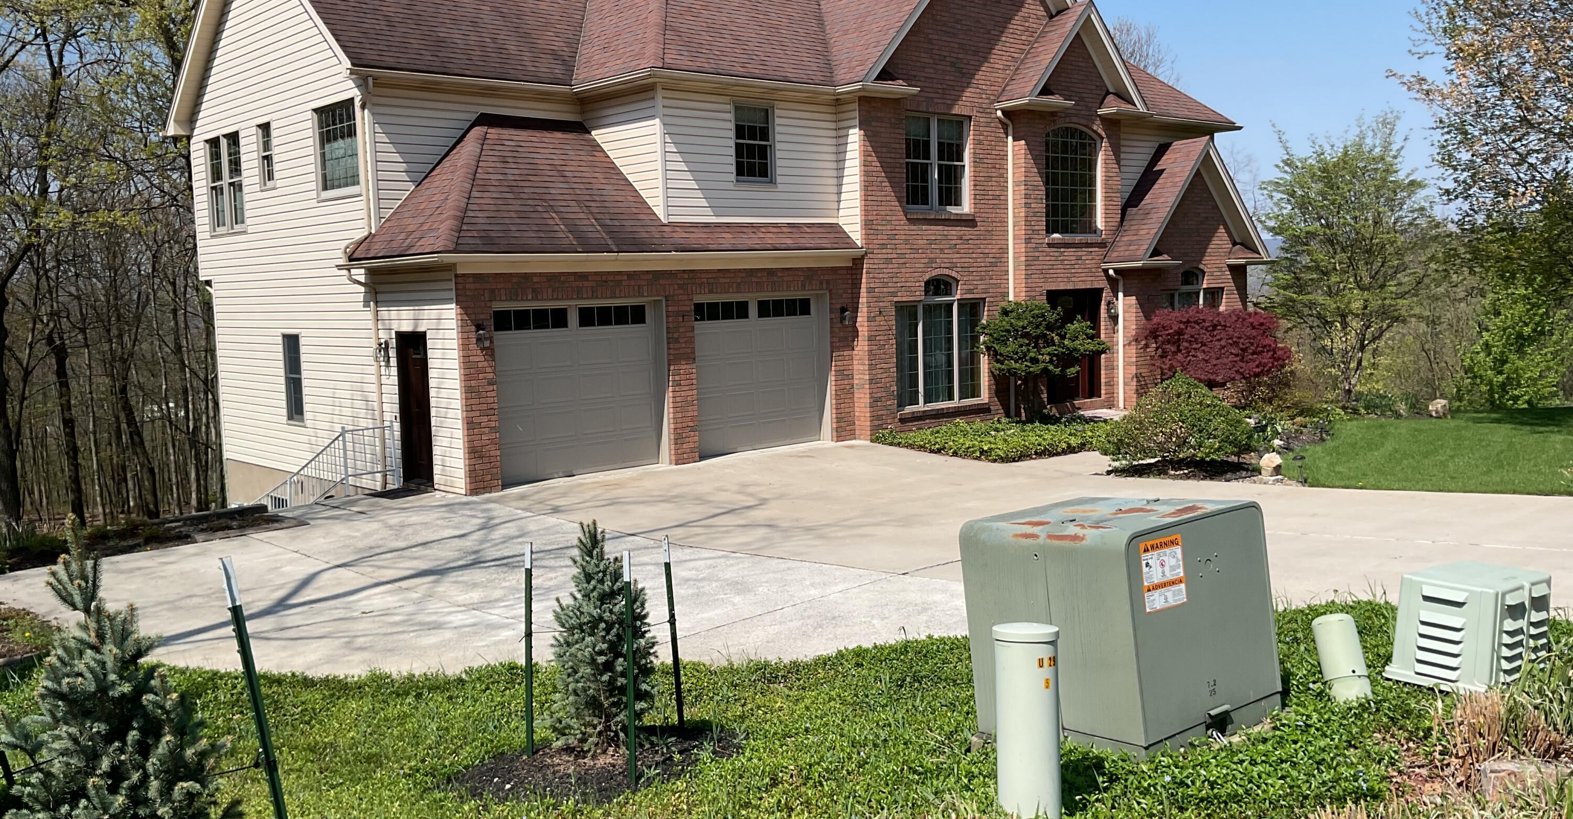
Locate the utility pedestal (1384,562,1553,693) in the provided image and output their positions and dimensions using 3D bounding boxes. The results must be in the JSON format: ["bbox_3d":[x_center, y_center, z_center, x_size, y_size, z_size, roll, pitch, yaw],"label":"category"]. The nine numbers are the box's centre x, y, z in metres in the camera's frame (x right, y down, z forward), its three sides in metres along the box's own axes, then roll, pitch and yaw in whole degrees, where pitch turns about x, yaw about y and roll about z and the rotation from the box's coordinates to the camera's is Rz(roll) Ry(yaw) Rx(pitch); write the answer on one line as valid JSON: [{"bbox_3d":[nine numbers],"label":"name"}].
[{"bbox_3d":[3.231,1.016,6.211,0.698,0.465,0.500,-2,5,-42],"label":"utility pedestal"}]

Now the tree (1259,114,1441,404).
[{"bbox_3d":[11.117,-2.973,26.000,3.550,5.650,3.400,1,6,23],"label":"tree"}]

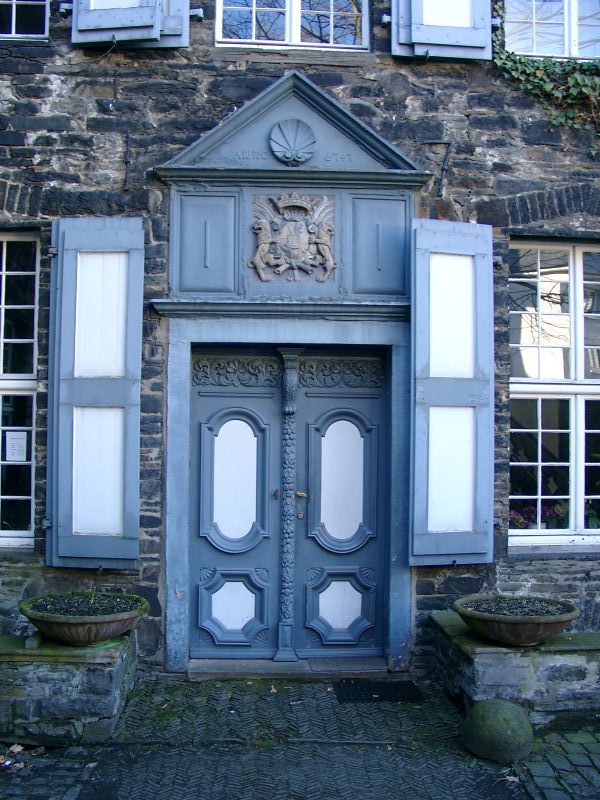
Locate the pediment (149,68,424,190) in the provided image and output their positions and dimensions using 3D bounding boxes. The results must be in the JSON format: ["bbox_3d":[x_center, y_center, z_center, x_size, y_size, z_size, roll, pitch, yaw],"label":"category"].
[{"bbox_3d":[-0.041,-1.774,5.191,1.800,0.720,0.200,1,-2,-3],"label":"pediment"}]

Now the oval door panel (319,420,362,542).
[{"bbox_3d":[0.289,0.561,5.472,0.292,0.835,0.040,1,-2,-3],"label":"oval door panel"}]

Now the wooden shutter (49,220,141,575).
[{"bbox_3d":[-1.324,-0.052,5.088,0.600,2.270,0.070,0,-2,2],"label":"wooden shutter"}]

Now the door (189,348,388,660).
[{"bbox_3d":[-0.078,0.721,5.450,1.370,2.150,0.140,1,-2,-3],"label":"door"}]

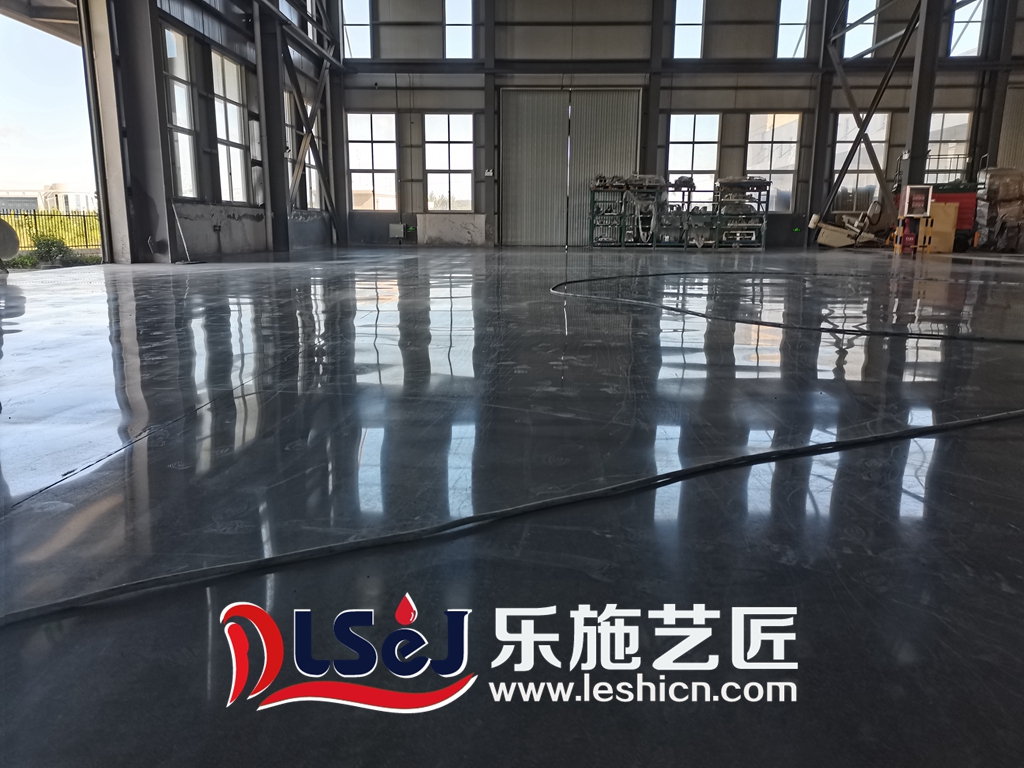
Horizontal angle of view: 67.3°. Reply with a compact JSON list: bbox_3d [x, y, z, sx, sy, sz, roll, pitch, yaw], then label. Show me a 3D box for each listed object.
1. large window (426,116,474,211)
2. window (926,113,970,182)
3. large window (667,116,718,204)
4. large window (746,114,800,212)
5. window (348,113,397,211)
[{"bbox_3d":[-1.904,-6.673,23.240,1.500,2.890,0.120,1,12,2],"label":"large window"},{"bbox_3d":[12.597,-6.456,22.632,1.520,2.890,0.120,1,12,2],"label":"window"},{"bbox_3d":[5.394,-6.564,22.934,1.520,2.890,0.120,1,12,2],"label":"large window"},{"bbox_3d":[7.718,-6.529,22.837,1.540,2.890,0.120,1,12,2],"label":"large window"},{"bbox_3d":[-4.244,-6.708,23.338,1.510,2.890,0.120,1,12,2],"label":"window"}]

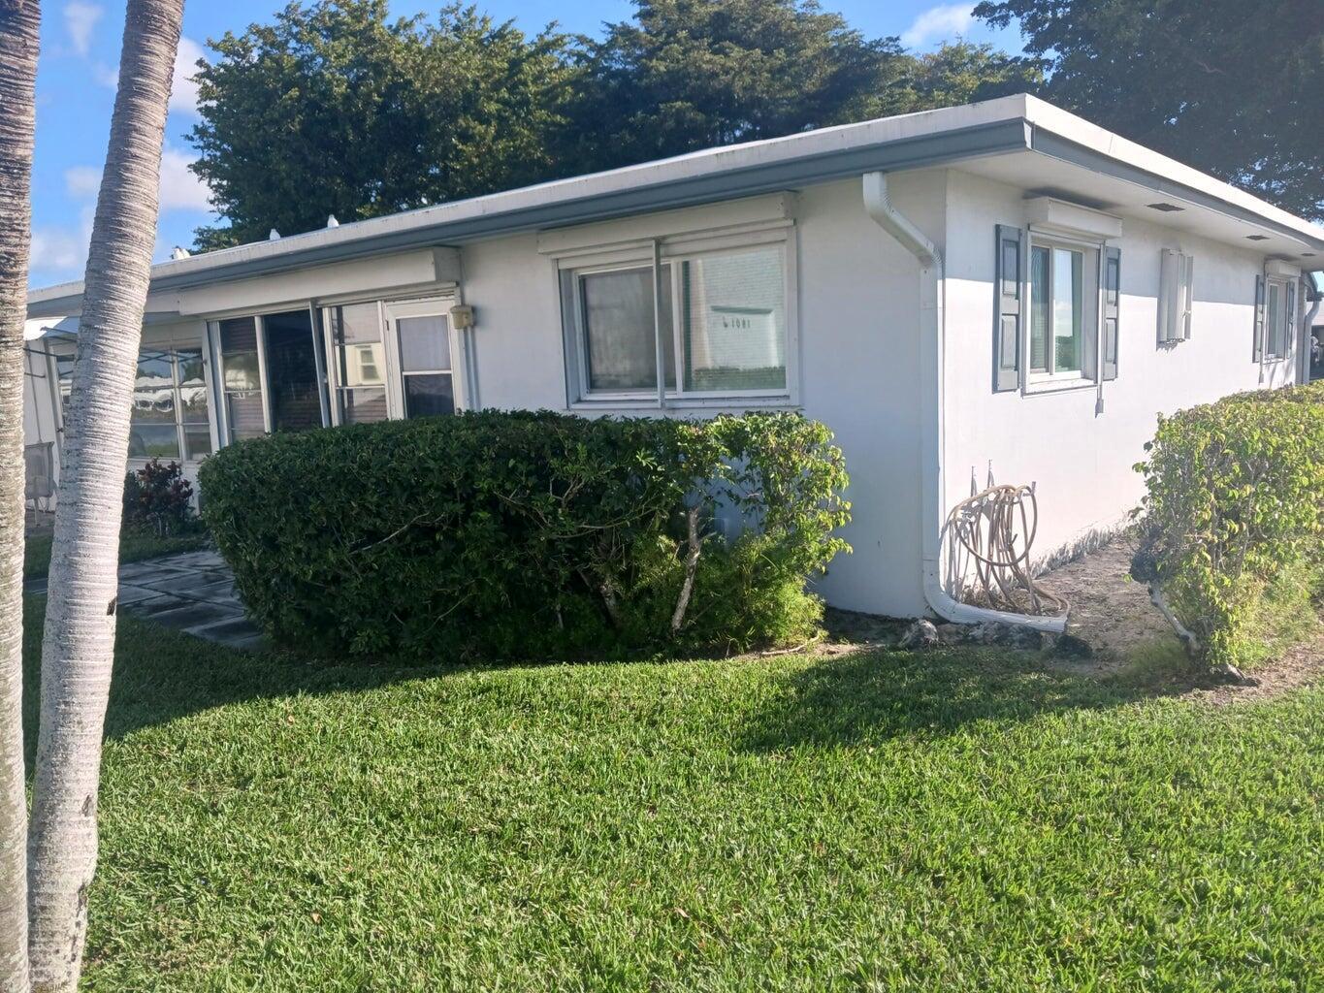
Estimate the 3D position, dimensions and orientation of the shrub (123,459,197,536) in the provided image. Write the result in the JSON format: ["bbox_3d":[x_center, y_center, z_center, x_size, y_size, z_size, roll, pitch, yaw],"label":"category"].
[{"bbox_3d":[-5.148,-0.023,10.466,0.780,0.790,0.750,4,10,40],"label":"shrub"}]

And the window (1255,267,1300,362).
[{"bbox_3d":[7.443,-2.162,12.519,0.140,1.090,2.240,4,10,40],"label":"window"}]

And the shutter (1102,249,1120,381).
[{"bbox_3d":[3.387,-1.376,7.782,0.035,0.980,0.330,4,10,40],"label":"shutter"}]

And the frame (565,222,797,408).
[{"bbox_3d":[0.057,-1.134,6.895,2.030,1.080,0.150,4,10,40],"label":"frame"}]

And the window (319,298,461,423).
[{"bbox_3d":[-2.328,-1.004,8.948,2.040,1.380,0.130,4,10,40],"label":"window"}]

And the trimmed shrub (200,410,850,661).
[{"bbox_3d":[-0.794,0.164,6.066,3.500,1.220,1.300,-1,7,12],"label":"trimmed shrub"}]

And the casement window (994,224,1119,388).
[{"bbox_3d":[2.744,-1.259,7.052,0.130,1.070,2.290,4,10,40],"label":"casement window"}]

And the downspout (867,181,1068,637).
[{"bbox_3d":[1.599,-0.480,5.471,0.910,2.450,0.440,4,10,40],"label":"downspout"}]

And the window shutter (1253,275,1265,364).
[{"bbox_3d":[6.845,-2.022,11.813,0.035,0.975,0.330,4,10,40],"label":"window shutter"}]

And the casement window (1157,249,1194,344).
[{"bbox_3d":[4.497,-1.742,8.981,0.140,0.770,0.620,4,10,40],"label":"casement window"}]

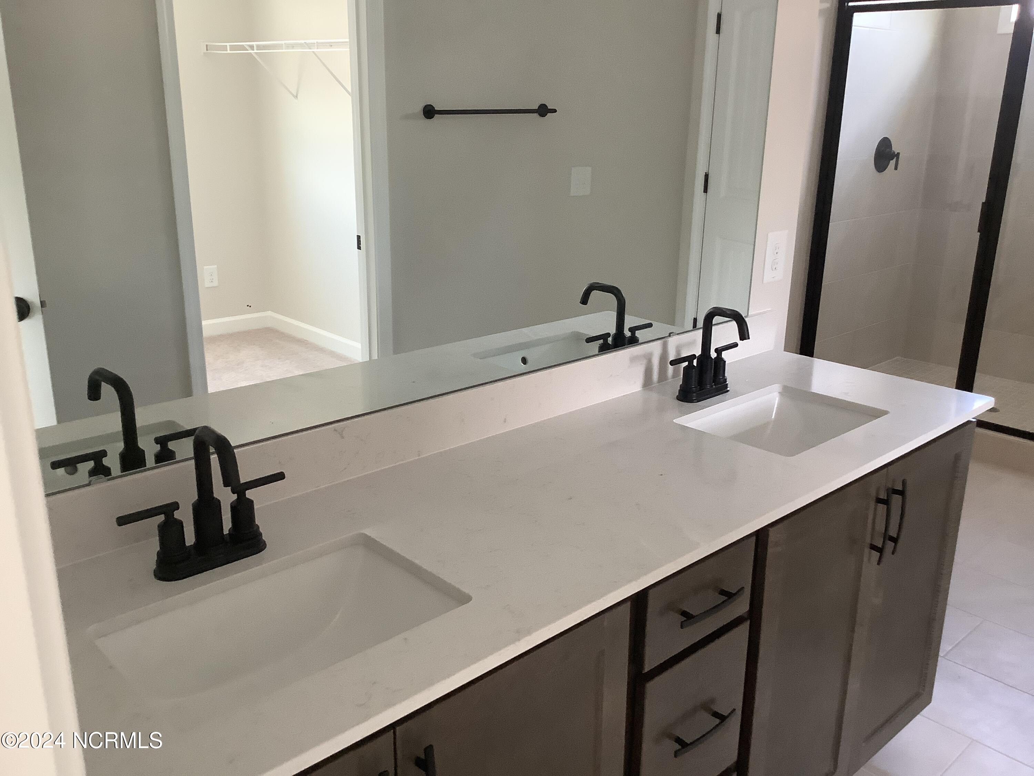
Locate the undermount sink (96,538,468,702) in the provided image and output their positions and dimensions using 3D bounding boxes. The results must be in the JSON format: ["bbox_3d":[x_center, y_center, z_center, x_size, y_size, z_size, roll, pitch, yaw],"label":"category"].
[{"bbox_3d":[-0.284,0.350,1.153,0.410,0.160,0.272,-15,23,-41],"label":"undermount sink"}]

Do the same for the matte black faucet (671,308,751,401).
[{"bbox_3d":[0.437,-0.073,1.958,0.244,0.193,0.148,-15,23,-41],"label":"matte black faucet"}]

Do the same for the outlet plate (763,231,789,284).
[{"bbox_3d":[0.649,-0.329,2.323,0.086,0.122,0.009,-15,23,-41],"label":"outlet plate"}]

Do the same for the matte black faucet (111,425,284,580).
[{"bbox_3d":[-0.389,0.146,1.210,0.236,0.195,0.148,-15,23,-41],"label":"matte black faucet"}]

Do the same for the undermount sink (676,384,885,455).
[{"bbox_3d":[0.536,0.134,1.893,0.400,0.160,0.277,-15,23,-41],"label":"undermount sink"}]

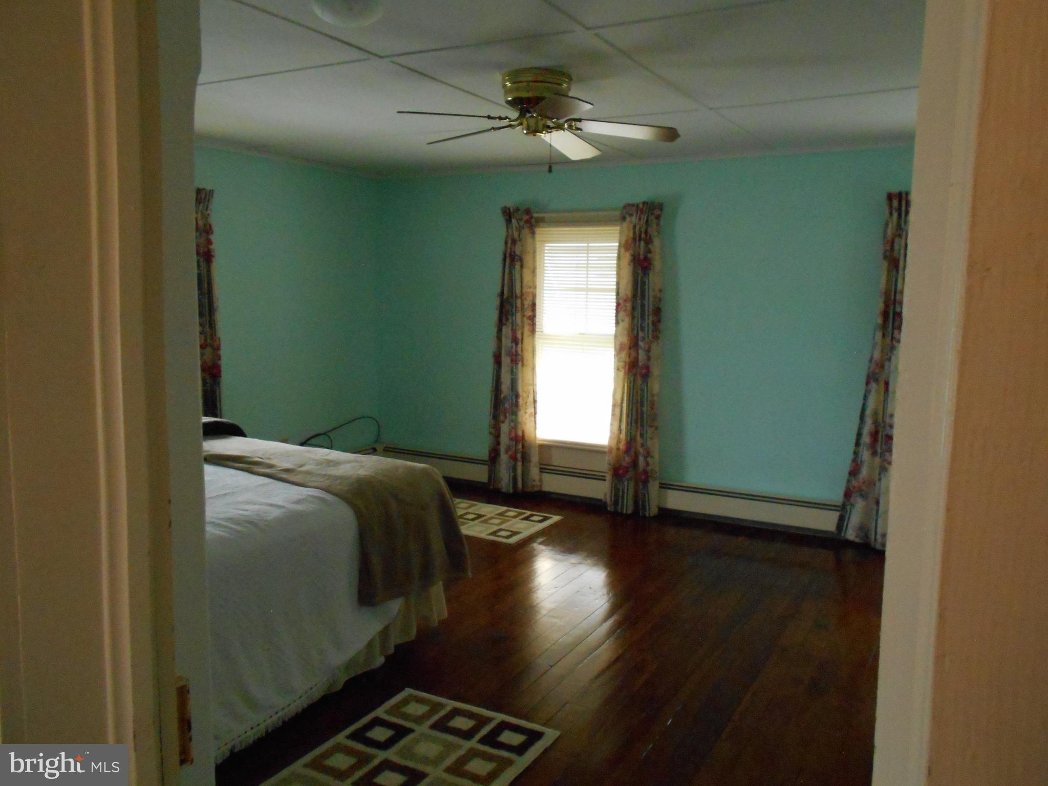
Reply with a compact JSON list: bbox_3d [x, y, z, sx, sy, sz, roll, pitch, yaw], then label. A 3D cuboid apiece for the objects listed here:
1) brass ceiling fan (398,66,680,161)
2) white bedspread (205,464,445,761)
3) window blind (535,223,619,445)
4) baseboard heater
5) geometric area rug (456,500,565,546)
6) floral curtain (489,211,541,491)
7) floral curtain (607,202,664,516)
[{"bbox_3d":[0.049,-1.153,3.182,1.180,0.250,1.180,5,9,29],"label":"brass ceiling fan"},{"bbox_3d":[-1.457,0.702,3.098,1.620,0.770,1.950,5,9,29],"label":"white bedspread"},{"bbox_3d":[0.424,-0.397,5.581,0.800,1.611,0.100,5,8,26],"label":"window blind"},{"bbox_3d":[0.416,0.664,5.681,3.511,0.236,0.075,5,8,26],"label":"baseboard heater"},{"bbox_3d":[-0.361,0.823,5.273,1.060,0.012,0.660,5,9,29],"label":"geometric area rug"},{"bbox_3d":[-0.056,-0.287,5.695,0.400,2.067,0.130,5,8,26],"label":"floral curtain"},{"bbox_3d":[0.746,-0.217,5.311,0.350,2.082,0.130,5,8,26],"label":"floral curtain"}]

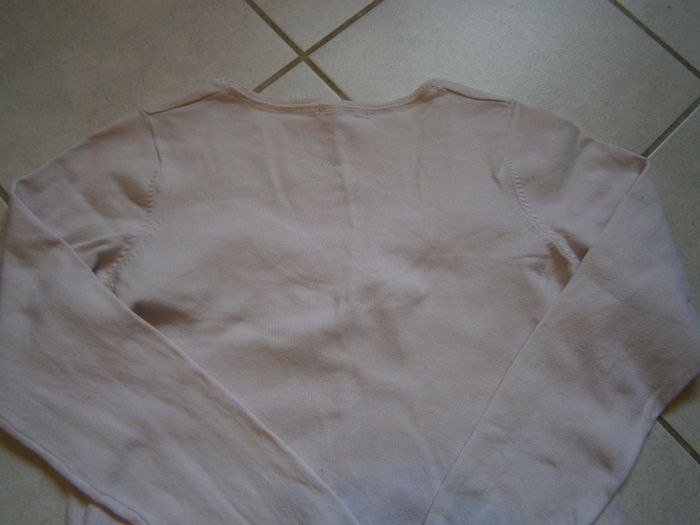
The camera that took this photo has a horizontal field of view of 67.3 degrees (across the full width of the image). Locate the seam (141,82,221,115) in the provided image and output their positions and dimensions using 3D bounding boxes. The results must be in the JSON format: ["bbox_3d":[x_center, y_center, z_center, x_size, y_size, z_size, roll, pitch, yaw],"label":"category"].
[{"bbox_3d":[-0.168,-0.163,0.523,0.079,0.012,0.013,-21,78,-8],"label":"seam"}]

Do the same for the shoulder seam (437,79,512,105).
[{"bbox_3d":[0.130,-0.177,0.545,0.078,0.012,0.013,15,75,0],"label":"shoulder seam"}]

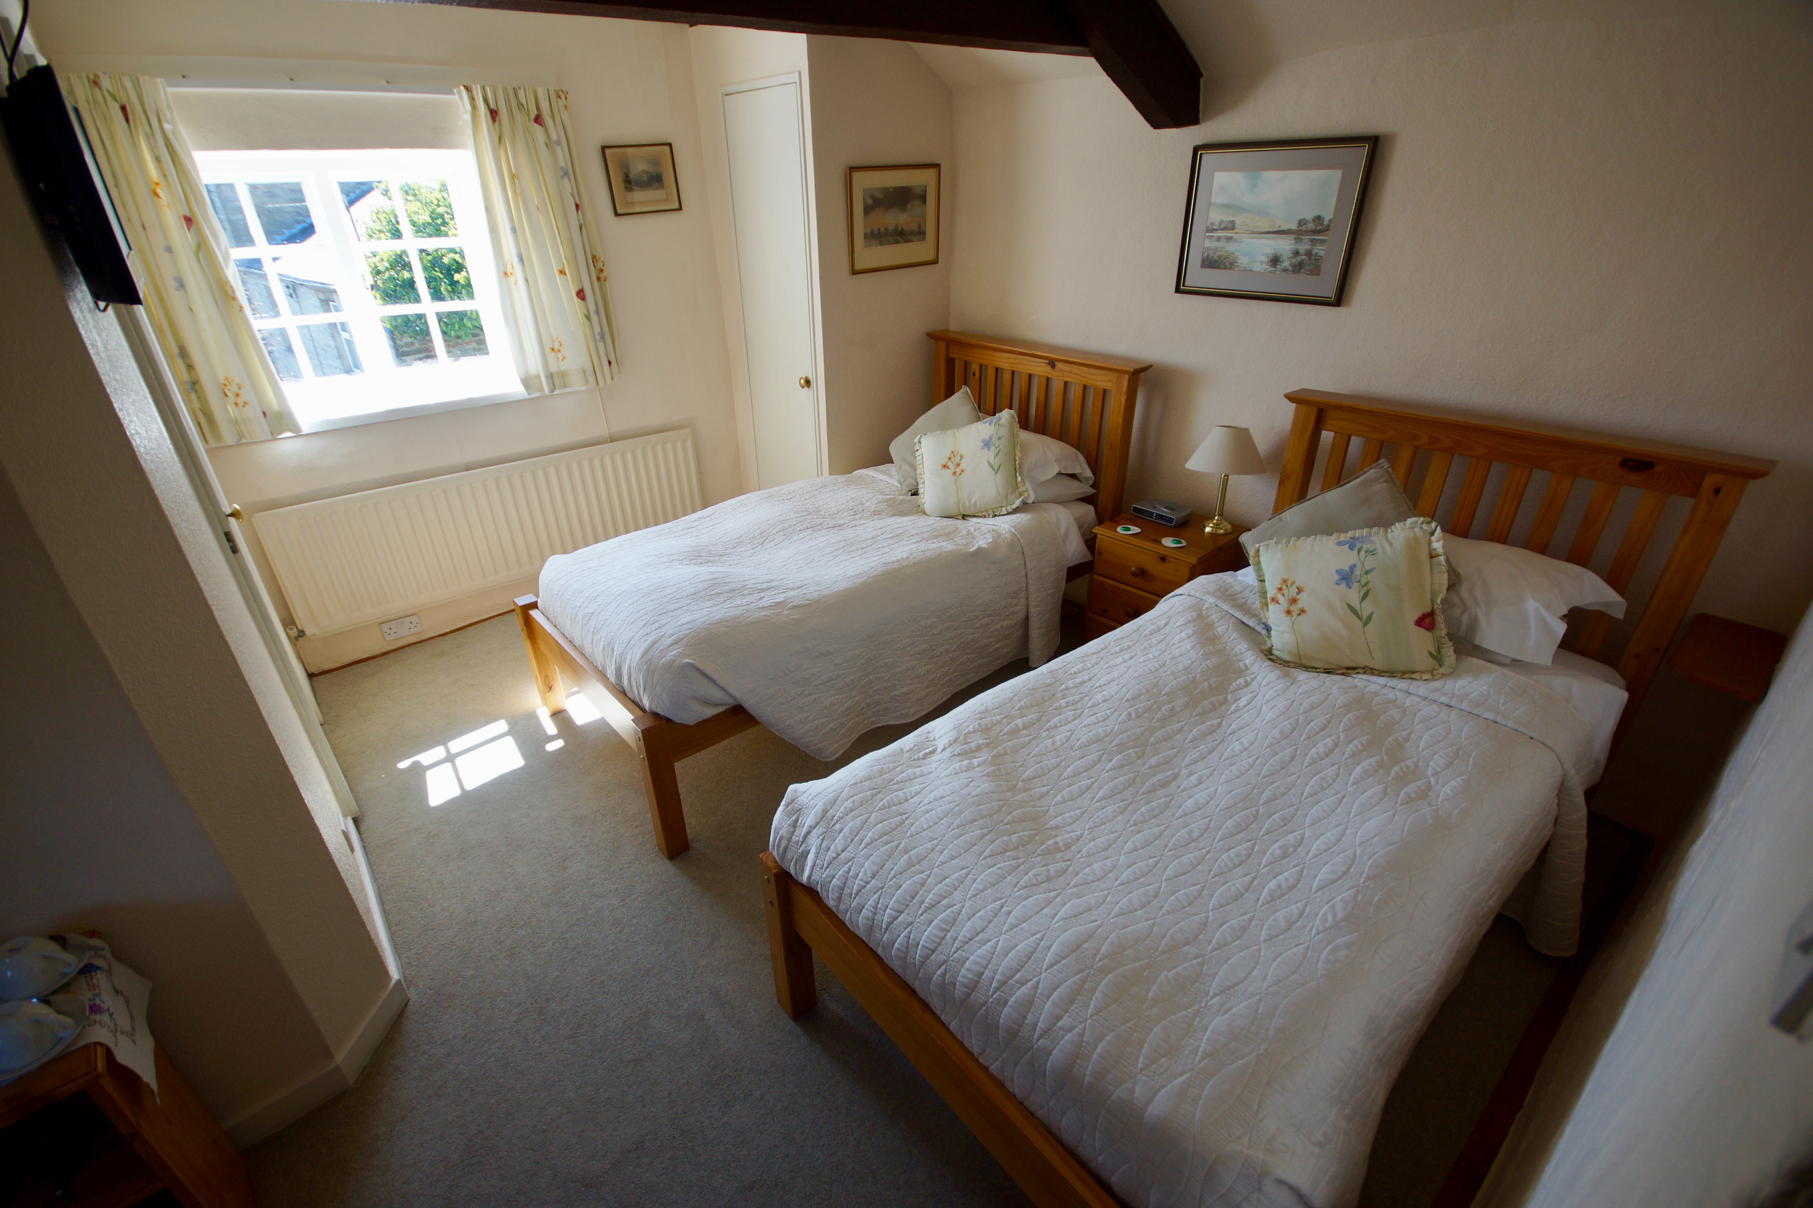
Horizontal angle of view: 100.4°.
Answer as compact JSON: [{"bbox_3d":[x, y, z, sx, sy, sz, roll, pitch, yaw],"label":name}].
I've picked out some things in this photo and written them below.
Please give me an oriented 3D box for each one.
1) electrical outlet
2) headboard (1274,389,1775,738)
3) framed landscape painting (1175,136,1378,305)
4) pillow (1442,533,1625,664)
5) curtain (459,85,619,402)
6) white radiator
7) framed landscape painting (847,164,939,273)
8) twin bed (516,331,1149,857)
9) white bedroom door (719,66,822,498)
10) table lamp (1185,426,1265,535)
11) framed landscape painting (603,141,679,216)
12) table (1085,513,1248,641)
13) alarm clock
[{"bbox_3d":[-2.154,0.103,3.227,0.142,0.085,0.015,-23,34,-36],"label":"electrical outlet"},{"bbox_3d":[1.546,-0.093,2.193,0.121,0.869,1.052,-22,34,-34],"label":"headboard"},{"bbox_3d":[1.183,-1.253,2.490,0.030,0.465,0.592,-23,35,-36],"label":"framed landscape painting"},{"bbox_3d":[1.422,-0.099,2.061,0.450,0.175,0.720,-21,34,-34],"label":"pillow"},{"bbox_3d":[-1.447,-1.432,3.073,0.420,1.111,0.110,-23,34,-36],"label":"curtain"},{"bbox_3d":[-1.629,-0.337,3.184,1.621,0.510,0.086,-22,35,-35],"label":"white radiator"},{"bbox_3d":[-0.040,-1.548,3.035,0.465,0.371,0.025,-22,35,-35],"label":"framed landscape painting"},{"bbox_3d":[-0.213,-0.253,2.745,2.045,1.065,1.073,-23,35,-36],"label":"twin bed"},{"bbox_3d":[-0.534,-1.051,3.289,0.040,1.985,0.530,-22,35,-35],"label":"white bedroom door"},{"bbox_3d":[1.075,-0.415,2.561,0.253,0.348,0.253,-22,35,-35],"label":"table lamp"},{"bbox_3d":[-1.130,-1.829,3.258,0.310,0.250,0.020,-23,34,-36],"label":"framed landscape painting"},{"bbox_3d":[1.007,-0.018,2.962,0.419,0.577,0.412,-24,36,-38],"label":"table"},{"bbox_3d":[0.929,-0.340,2.751,0.101,0.040,0.177,-24,36,-37],"label":"alarm clock"}]

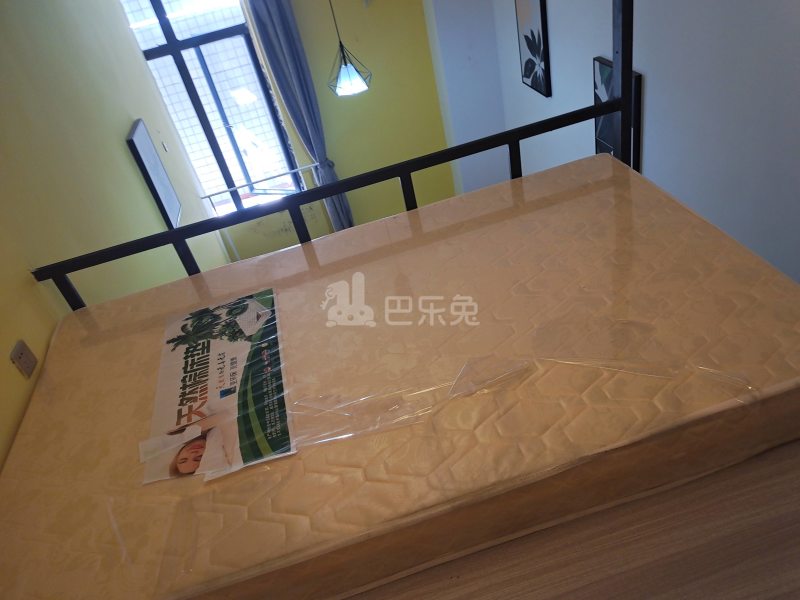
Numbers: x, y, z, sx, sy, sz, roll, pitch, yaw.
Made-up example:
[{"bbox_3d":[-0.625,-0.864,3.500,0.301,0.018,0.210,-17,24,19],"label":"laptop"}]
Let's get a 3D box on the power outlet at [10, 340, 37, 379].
[{"bbox_3d":[-1.097,0.174,1.755,0.011,0.086,0.086,-17,36,-5],"label":"power outlet"}]

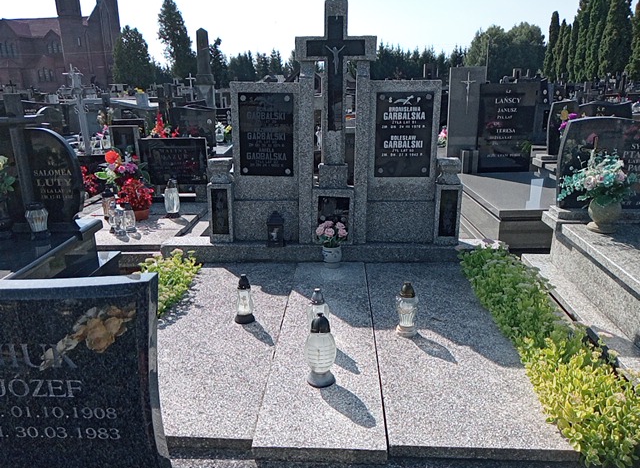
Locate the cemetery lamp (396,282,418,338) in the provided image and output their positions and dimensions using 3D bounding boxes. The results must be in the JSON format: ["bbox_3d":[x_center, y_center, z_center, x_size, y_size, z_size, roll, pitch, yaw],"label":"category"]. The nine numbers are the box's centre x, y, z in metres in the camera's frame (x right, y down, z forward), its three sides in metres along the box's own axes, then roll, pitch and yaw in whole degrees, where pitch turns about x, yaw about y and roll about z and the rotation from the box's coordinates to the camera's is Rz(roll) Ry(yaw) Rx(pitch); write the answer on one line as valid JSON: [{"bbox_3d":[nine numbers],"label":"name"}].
[{"bbox_3d":[0.461,0.398,2.672,0.110,0.280,0.110,1,17,2],"label":"cemetery lamp"}]

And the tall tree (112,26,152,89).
[{"bbox_3d":[-18.169,-16.175,51.034,3.960,8.100,3.960,1,15,3],"label":"tall tree"}]

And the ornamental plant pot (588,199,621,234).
[{"bbox_3d":[2.000,-0.133,3.649,0.230,0.225,0.230,1,15,3],"label":"ornamental plant pot"}]

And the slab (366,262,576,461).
[{"bbox_3d":[0.641,0.522,2.824,0.676,0.050,1.929,1,17,3],"label":"slab"}]

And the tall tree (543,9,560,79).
[{"bbox_3d":[19.036,-14.663,42.793,1.350,7.046,1.350,1,17,2],"label":"tall tree"}]

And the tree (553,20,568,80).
[{"bbox_3d":[19.733,-14.277,42.706,1.250,6.200,1.250,1,16,2],"label":"tree"}]

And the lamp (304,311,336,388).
[{"bbox_3d":[0.004,0.480,2.190,0.133,0.315,0.133,1,15,3],"label":"lamp"}]

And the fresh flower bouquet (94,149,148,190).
[{"bbox_3d":[-1.774,-0.574,4.626,0.470,0.359,0.420,1,16,2],"label":"fresh flower bouquet"}]

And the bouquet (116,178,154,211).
[{"bbox_3d":[-1.592,-0.338,4.466,0.330,0.260,0.310,1,16,2],"label":"bouquet"}]

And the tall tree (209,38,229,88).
[{"bbox_3d":[-10.306,-16.250,52.934,2.410,7.320,2.410,1,15,3],"label":"tall tree"}]

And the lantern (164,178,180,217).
[{"bbox_3d":[-1.310,-0.316,4.598,0.132,0.340,0.132,1,16,2],"label":"lantern"}]

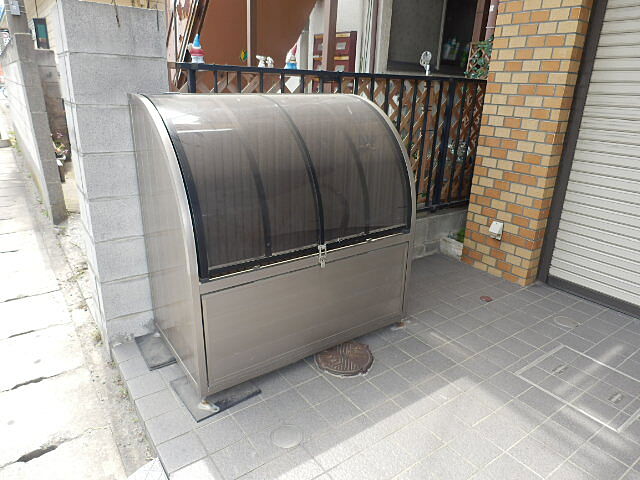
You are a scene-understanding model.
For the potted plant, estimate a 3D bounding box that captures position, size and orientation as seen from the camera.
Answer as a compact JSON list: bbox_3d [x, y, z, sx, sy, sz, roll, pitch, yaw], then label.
[{"bbox_3d":[1.151,-0.007,3.546,0.300,0.230,0.220,-12,23,-33],"label":"potted plant"}]

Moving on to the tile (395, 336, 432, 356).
[{"bbox_3d":[0.475,0.552,2.273,0.147,0.012,0.147,-12,24,-34],"label":"tile"}]

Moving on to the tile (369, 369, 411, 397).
[{"bbox_3d":[0.323,0.653,1.999,0.146,0.016,0.146,-13,23,-33],"label":"tile"}]

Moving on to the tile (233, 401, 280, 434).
[{"bbox_3d":[-0.257,0.720,1.788,0.147,0.020,0.147,-12,23,-33],"label":"tile"}]

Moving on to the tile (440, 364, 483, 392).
[{"bbox_3d":[0.649,0.639,2.043,0.147,0.012,0.147,-12,24,-34],"label":"tile"}]

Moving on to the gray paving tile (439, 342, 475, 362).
[{"bbox_3d":[0.685,0.570,2.239,0.147,0.012,0.147,-12,24,-34],"label":"gray paving tile"}]

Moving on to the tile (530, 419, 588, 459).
[{"bbox_3d":[0.911,0.767,1.707,0.145,0.015,0.145,-13,24,-33],"label":"tile"}]

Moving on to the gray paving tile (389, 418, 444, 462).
[{"bbox_3d":[0.370,0.764,1.689,0.147,0.020,0.147,-12,23,-33],"label":"gray paving tile"}]

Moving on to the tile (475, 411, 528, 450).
[{"bbox_3d":[0.704,0.751,1.735,0.147,0.012,0.147,-12,24,-34],"label":"tile"}]

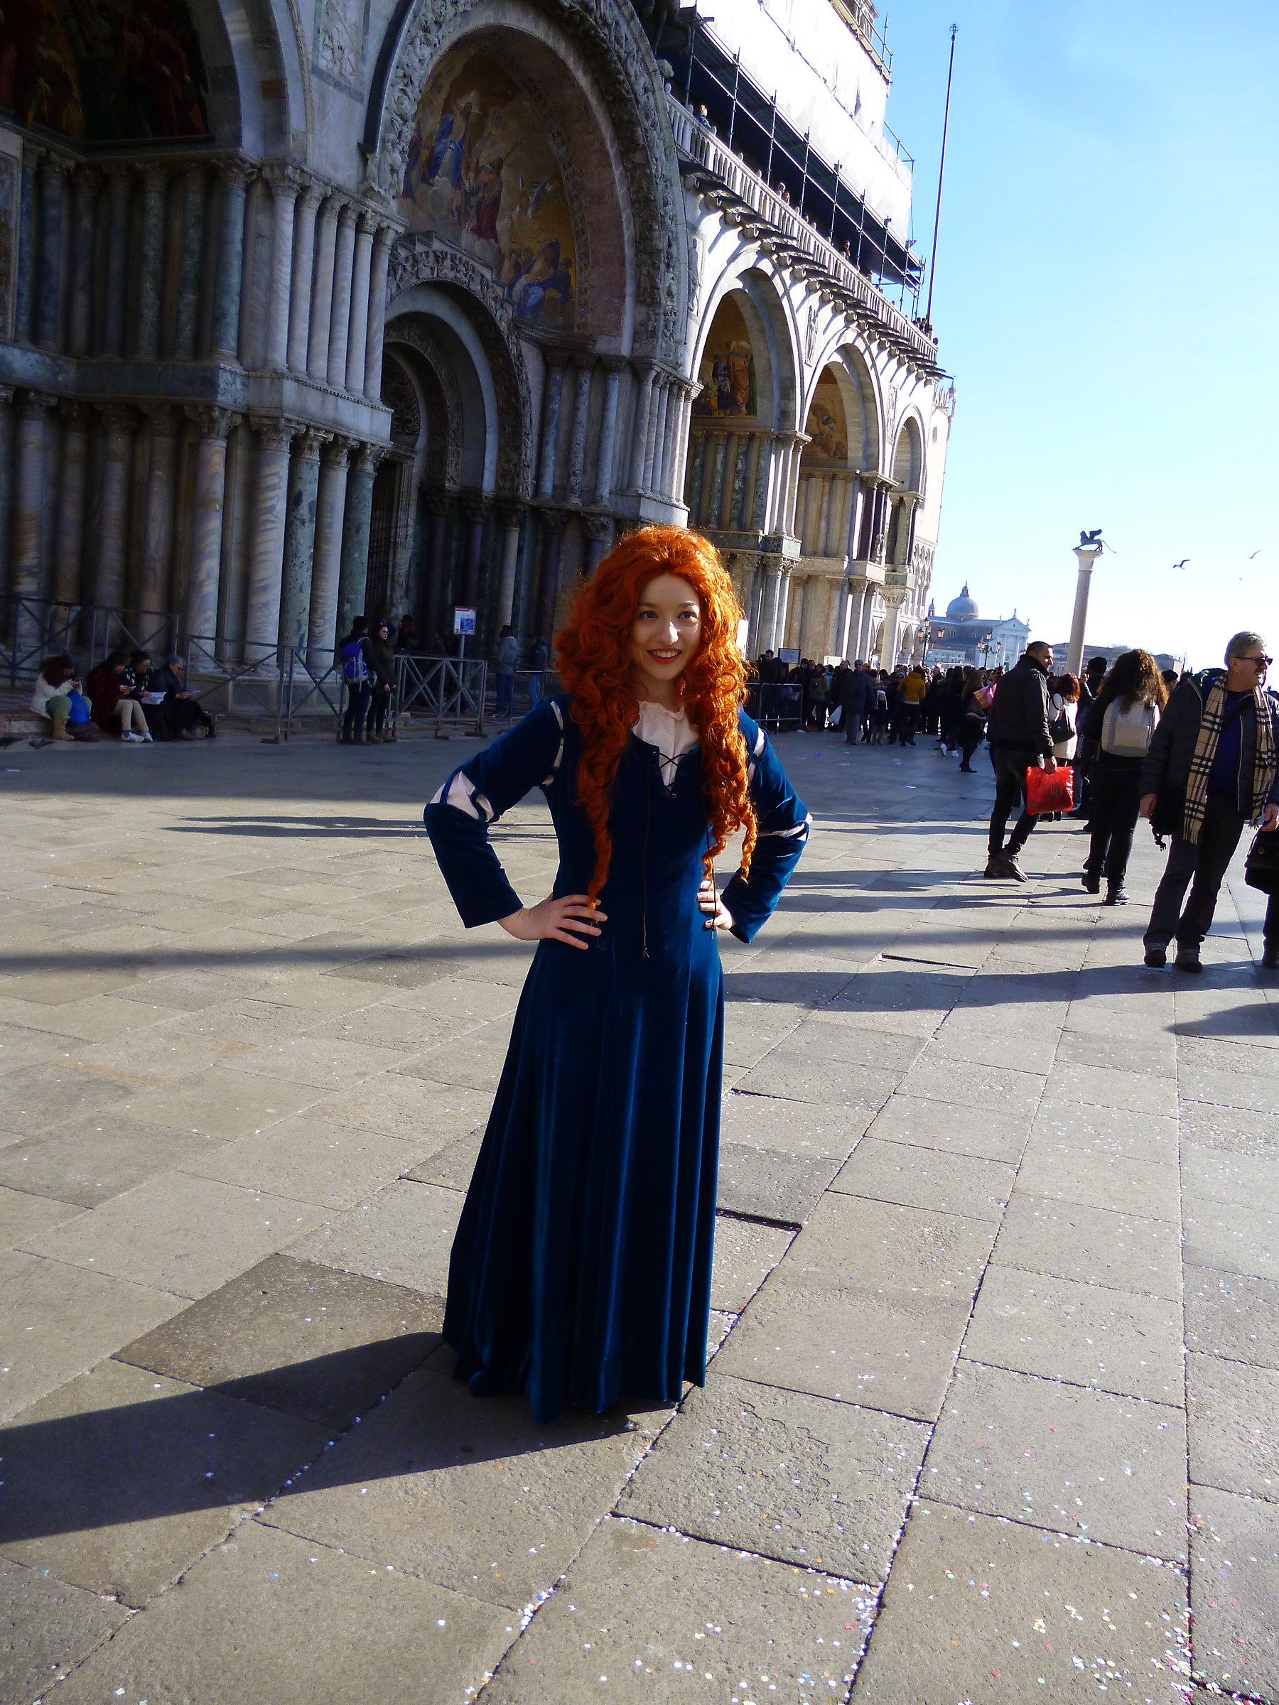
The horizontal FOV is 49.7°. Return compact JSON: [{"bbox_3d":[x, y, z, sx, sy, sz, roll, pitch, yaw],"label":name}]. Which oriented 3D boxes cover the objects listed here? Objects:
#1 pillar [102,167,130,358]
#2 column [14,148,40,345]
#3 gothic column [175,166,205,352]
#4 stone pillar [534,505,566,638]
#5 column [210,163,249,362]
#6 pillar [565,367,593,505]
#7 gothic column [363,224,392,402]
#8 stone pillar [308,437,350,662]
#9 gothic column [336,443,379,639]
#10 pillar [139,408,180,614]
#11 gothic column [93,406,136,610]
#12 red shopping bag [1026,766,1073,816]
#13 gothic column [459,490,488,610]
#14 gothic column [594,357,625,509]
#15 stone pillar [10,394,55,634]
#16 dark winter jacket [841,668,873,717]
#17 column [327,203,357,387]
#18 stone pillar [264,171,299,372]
[{"bbox_3d":[-7.080,-7.905,18.648,0.340,2.420,0.340,9,9,25],"label":"pillar"},{"bbox_3d":[-8.255,-8.153,18.602,0.380,2.543,0.380,9,8,25],"label":"column"},{"bbox_3d":[-5.960,-7.756,18.301,0.340,2.420,0.340,9,9,25],"label":"gothic column"},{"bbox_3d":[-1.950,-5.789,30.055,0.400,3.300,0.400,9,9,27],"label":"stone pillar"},{"bbox_3d":[-5.555,-7.989,18.702,0.460,2.578,0.460,9,8,25],"label":"column"},{"bbox_3d":[-1.302,-9.029,29.905,0.370,3.000,0.370,5,8,-1],"label":"pillar"},{"bbox_3d":[-4.005,-8.253,21.101,0.360,2.589,0.360,9,8,25],"label":"gothic column"},{"bbox_3d":[-4.554,-4.326,20.309,0.490,3.320,0.490,9,9,25],"label":"stone pillar"},{"bbox_3d":[-4.270,-4.452,20.802,0.540,3.362,0.540,9,8,25],"label":"gothic column"},{"bbox_3d":[-6.525,-4.367,18.751,0.480,3.170,0.480,9,9,25],"label":"pillar"},{"bbox_3d":[-7.214,-4.456,18.948,0.480,3.170,0.480,9,9,25],"label":"gothic column"},{"bbox_3d":[3.079,-0.470,10.350,0.360,0.360,0.120,6,8,7],"label":"red shopping bag"},{"bbox_3d":[-3.305,-5.375,27.456,0.480,3.400,0.480,9,9,25],"label":"gothic column"},{"bbox_3d":[-0.636,-8.691,28.601,0.420,3.037,0.420,5,8,-1],"label":"gothic column"},{"bbox_3d":[-8.316,-4.535,18.903,0.500,3.367,0.500,9,8,25],"label":"stone pillar"},{"bbox_3d":[4.630,-3.419,29.500,0.640,1.040,0.360,6,8,6],"label":"dark winter jacket"},{"bbox_3d":[-4.510,-8.397,20.830,0.340,2.620,0.340,9,9,27],"label":"column"},{"bbox_3d":[-5.099,-8.274,19.714,0.350,2.670,0.350,9,9,27],"label":"stone pillar"}]

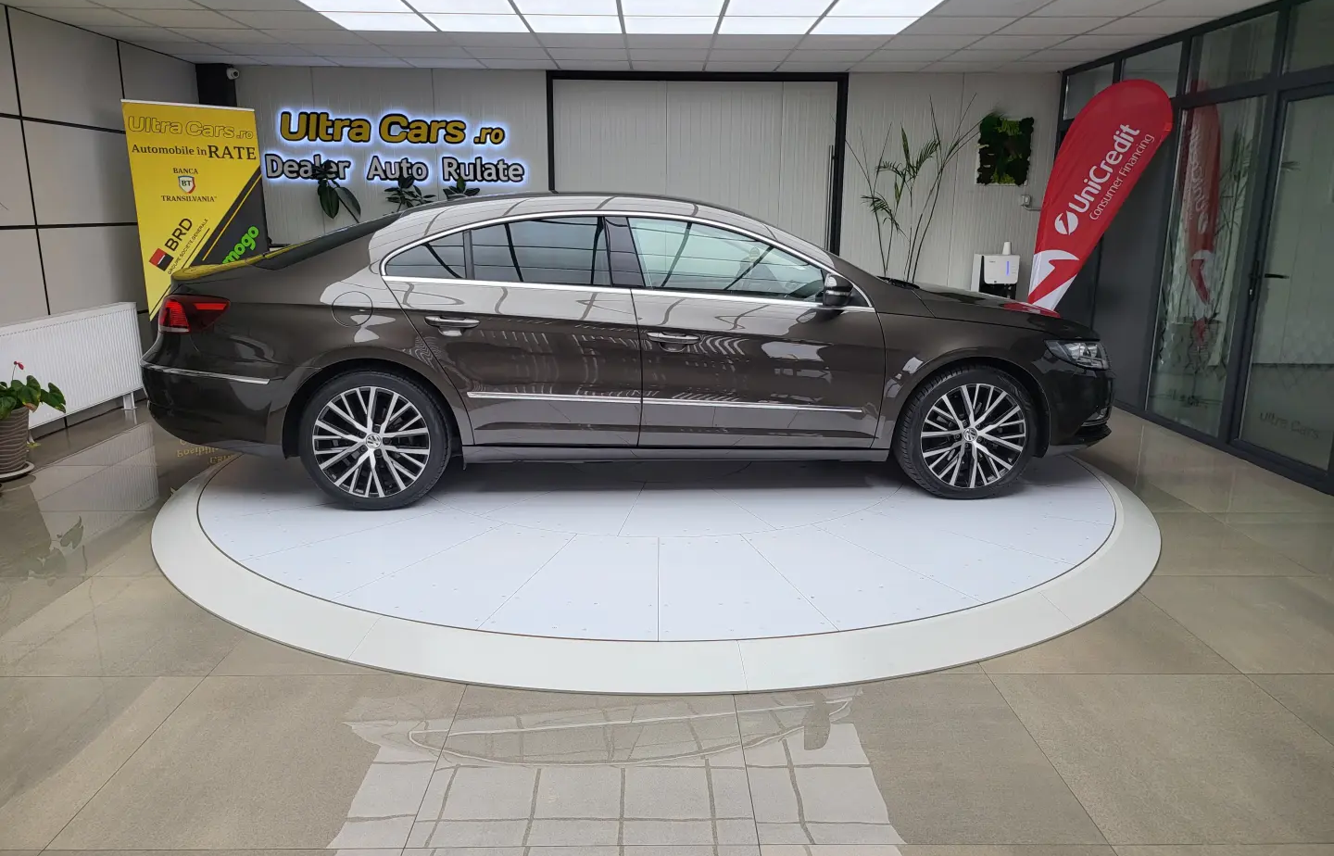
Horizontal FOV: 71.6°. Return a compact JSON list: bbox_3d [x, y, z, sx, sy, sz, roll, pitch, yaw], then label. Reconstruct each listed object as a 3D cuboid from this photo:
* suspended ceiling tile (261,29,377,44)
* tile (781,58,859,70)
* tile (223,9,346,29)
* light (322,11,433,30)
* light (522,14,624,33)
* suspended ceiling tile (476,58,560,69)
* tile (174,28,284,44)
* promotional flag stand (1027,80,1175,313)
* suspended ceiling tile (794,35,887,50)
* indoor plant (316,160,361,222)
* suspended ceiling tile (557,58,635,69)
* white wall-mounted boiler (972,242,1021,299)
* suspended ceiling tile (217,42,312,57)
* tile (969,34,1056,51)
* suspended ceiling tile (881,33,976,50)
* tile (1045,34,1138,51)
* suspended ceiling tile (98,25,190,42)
[{"bbox_3d":[-2.377,-2.679,6.337,0.600,0.020,0.600,0,13,-1],"label":"suspended ceiling tile"},{"bbox_3d":[1.206,-2.953,7.528,0.597,0.030,0.597,0,14,-1],"label":"tile"},{"bbox_3d":[-2.387,-2.559,5.795,0.600,0.025,0.600,0,13,-1],"label":"tile"},{"bbox_3d":[-1.771,-2.547,5.758,0.600,0.040,0.600,0,13,-1],"label":"light"},{"bbox_3d":[-0.573,-2.567,5.834,0.600,0.040,0.600,0,13,-1],"label":"light"},{"bbox_3d":[-1.187,-2.951,7.493,0.600,0.020,0.560,0,13,-1],"label":"suspended ceiling tile"},{"bbox_3d":[-2.981,-2.677,6.306,0.595,0.022,0.595,0,13,-1],"label":"tile"},{"bbox_3d":[2.932,-1.249,6.477,0.920,2.220,0.300,11,17,39],"label":"promotional flag stand"},{"bbox_3d":[1.223,-2.670,6.377,0.600,0.020,0.600,0,13,-1],"label":"suspended ceiling tile"},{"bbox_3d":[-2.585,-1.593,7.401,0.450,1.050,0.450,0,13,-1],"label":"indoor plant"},{"bbox_3d":[-0.593,-2.940,7.478,0.595,0.022,0.595,0,13,-1],"label":"suspended ceiling tile"},{"bbox_3d":[2.840,-1.348,7.969,0.300,0.500,0.310,0,13,-1],"label":"white wall-mounted boiler"},{"bbox_3d":[-2.987,-2.813,6.879,0.595,0.022,0.595,0,13,-1],"label":"suspended ceiling tile"},{"bbox_3d":[2.422,-2.667,6.390,0.600,0.020,0.600,0,13,-1],"label":"tile"},{"bbox_3d":[1.845,-2.688,6.430,0.600,0.025,0.600,0,13,-1],"label":"suspended ceiling tile"},{"bbox_3d":[3.022,-2.665,6.396,0.600,0.020,0.600,0,13,-1],"label":"tile"},{"bbox_3d":[-3.597,-2.697,6.355,0.600,0.025,0.600,0,13,-1],"label":"suspended ceiling tile"}]

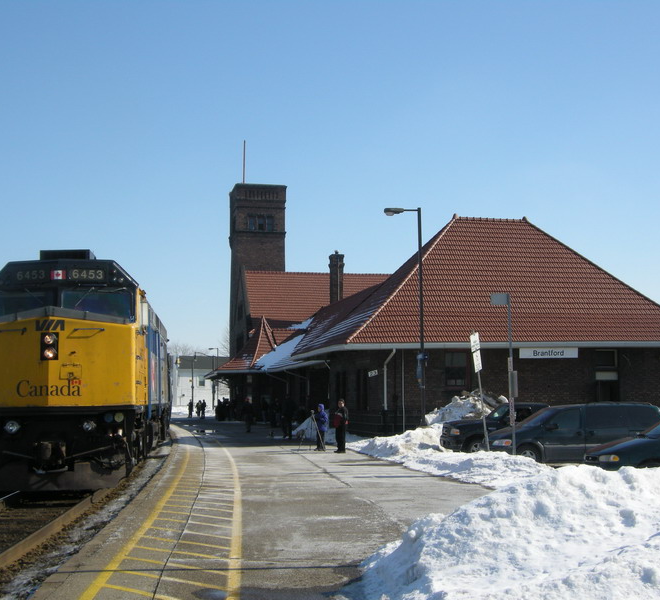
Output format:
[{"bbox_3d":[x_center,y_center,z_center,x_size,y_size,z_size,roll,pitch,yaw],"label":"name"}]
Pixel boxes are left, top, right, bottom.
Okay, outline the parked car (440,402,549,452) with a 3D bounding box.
[{"bbox_3d":[5.980,4.080,34.600,5.050,1.740,1.800,0,-5,-9],"label":"parked car"}]

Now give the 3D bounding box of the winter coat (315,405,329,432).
[{"bbox_3d":[-0.268,3.867,36.200,0.420,0.930,0.520,1,-5,-17],"label":"winter coat"}]

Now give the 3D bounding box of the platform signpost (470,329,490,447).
[{"bbox_3d":[3.493,2.318,25.325,0.080,3.380,0.350,-2,13,32],"label":"platform signpost"}]

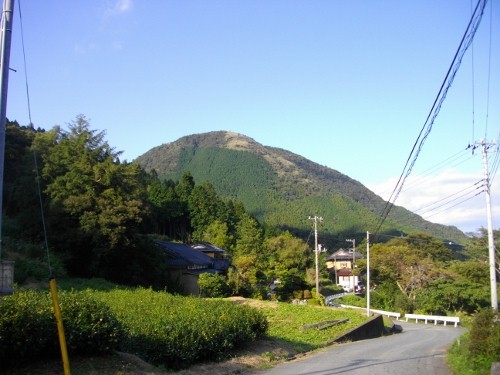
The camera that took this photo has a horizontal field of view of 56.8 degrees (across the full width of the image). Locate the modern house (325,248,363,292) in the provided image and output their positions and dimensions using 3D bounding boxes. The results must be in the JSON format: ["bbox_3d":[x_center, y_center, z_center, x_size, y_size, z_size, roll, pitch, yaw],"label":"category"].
[{"bbox_3d":[20.027,17.714,99.000,6.700,8.900,6.200,-4,-8,30],"label":"modern house"}]

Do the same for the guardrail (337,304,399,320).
[{"bbox_3d":[14.050,15.280,57.000,0.400,0.850,22.000,0,-12,-5],"label":"guardrail"}]

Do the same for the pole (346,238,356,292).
[{"bbox_3d":[18.886,14.625,86.000,1.700,10.200,0.400,-1,-7,9],"label":"pole"}]

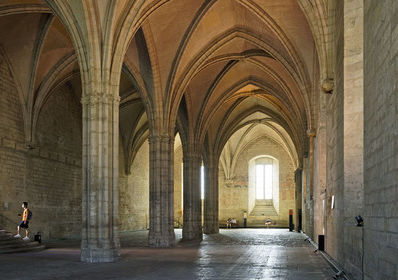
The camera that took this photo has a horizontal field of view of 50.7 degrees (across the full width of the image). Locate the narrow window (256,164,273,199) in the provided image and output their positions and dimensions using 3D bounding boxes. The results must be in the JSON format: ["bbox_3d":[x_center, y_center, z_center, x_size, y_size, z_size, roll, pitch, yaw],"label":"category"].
[{"bbox_3d":[7.798,5.000,50.000,2.100,4.000,0.300,-1,-5,7],"label":"narrow window"}]

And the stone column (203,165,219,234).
[{"bbox_3d":[1.086,5.171,36.500,1.380,6.000,1.380,-1,-5,7],"label":"stone column"}]

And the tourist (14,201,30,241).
[{"bbox_3d":[-8.039,3.687,19.000,0.700,1.720,0.520,0,-5,5],"label":"tourist"}]

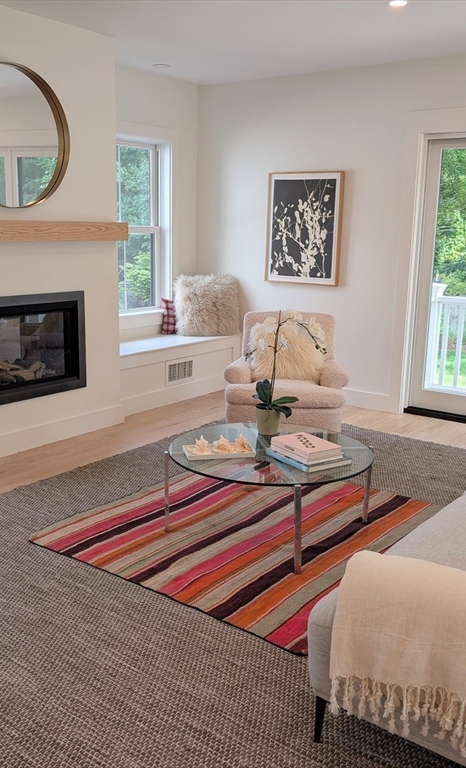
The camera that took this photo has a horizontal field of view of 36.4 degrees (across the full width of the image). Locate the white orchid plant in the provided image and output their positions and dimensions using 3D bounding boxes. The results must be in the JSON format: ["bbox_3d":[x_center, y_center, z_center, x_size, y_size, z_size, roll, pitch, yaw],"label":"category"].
[{"bbox_3d":[0.263,-0.101,3.485,0.400,0.520,0.270,1,12,0],"label":"white orchid plant"}]

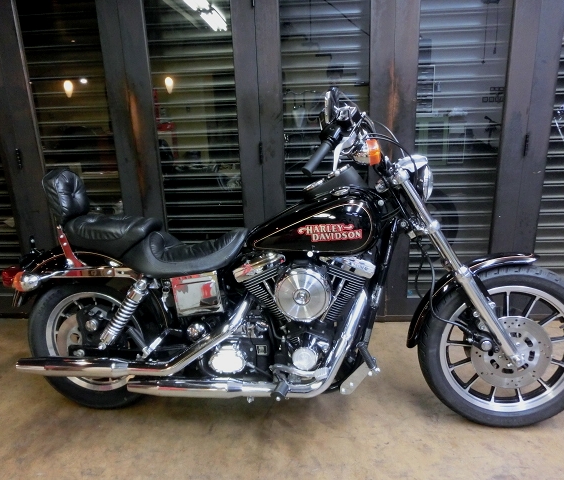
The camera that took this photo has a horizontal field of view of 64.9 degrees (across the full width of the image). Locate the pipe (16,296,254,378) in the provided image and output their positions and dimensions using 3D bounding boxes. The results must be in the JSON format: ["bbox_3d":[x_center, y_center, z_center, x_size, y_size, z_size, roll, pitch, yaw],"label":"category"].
[{"bbox_3d":[-0.576,0.372,1.704,0.950,0.312,0.145,0,11,7],"label":"pipe"}]

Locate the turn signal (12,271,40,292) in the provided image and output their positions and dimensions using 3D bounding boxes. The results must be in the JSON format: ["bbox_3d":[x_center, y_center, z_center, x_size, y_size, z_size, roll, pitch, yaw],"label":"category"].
[{"bbox_3d":[-0.979,0.161,1.707,0.094,0.082,0.080,0,11,7],"label":"turn signal"}]

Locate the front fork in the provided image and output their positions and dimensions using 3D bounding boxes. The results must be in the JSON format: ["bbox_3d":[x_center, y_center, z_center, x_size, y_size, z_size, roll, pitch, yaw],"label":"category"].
[{"bbox_3d":[0.644,0.100,1.712,0.130,0.860,0.235,-33,4,10],"label":"front fork"}]

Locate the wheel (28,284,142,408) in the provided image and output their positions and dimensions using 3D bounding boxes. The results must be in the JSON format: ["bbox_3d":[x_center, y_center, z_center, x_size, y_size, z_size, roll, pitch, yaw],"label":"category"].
[{"bbox_3d":[-0.790,0.427,1.926,0.640,0.640,0.134,0,9,6],"label":"wheel"}]

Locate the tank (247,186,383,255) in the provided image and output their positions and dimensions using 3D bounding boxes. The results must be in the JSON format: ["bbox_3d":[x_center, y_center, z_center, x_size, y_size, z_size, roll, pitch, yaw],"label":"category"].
[{"bbox_3d":[0.114,-0.082,1.709,0.510,0.235,0.290,0,11,7],"label":"tank"}]

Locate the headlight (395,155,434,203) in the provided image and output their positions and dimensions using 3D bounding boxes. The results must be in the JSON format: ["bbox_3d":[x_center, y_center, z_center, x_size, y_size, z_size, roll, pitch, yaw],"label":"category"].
[{"bbox_3d":[0.506,-0.234,1.672,0.143,0.178,0.160,0,9,6],"label":"headlight"}]

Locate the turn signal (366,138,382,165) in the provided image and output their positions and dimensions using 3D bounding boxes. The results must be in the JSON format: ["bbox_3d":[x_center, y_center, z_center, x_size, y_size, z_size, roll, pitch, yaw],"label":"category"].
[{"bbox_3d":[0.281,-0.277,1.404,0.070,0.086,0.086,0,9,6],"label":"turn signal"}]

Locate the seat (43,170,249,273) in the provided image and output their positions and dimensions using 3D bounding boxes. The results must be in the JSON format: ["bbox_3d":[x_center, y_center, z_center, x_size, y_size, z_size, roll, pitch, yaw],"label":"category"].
[{"bbox_3d":[-0.546,-0.094,1.812,0.870,0.415,0.320,0,9,6],"label":"seat"}]

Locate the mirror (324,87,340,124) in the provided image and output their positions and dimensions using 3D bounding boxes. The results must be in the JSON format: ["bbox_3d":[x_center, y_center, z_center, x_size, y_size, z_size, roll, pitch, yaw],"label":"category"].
[{"bbox_3d":[0.148,-0.396,1.307,0.035,0.107,0.140,2,11,15],"label":"mirror"}]

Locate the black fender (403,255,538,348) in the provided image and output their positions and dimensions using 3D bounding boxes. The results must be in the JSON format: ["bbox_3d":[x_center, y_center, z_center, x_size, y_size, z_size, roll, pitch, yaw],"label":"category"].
[{"bbox_3d":[0.717,0.237,1.701,0.480,0.385,0.130,0,11,7],"label":"black fender"}]

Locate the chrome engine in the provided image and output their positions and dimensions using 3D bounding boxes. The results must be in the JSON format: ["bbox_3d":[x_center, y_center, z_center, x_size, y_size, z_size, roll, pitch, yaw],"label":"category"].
[{"bbox_3d":[0.079,0.286,1.775,0.540,0.515,0.360,0,9,6],"label":"chrome engine"}]

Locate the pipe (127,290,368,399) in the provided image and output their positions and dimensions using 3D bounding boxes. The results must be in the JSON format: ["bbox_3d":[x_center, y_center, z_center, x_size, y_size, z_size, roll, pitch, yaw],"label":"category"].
[{"bbox_3d":[-0.142,0.393,1.671,0.920,0.393,0.160,0,11,7],"label":"pipe"}]

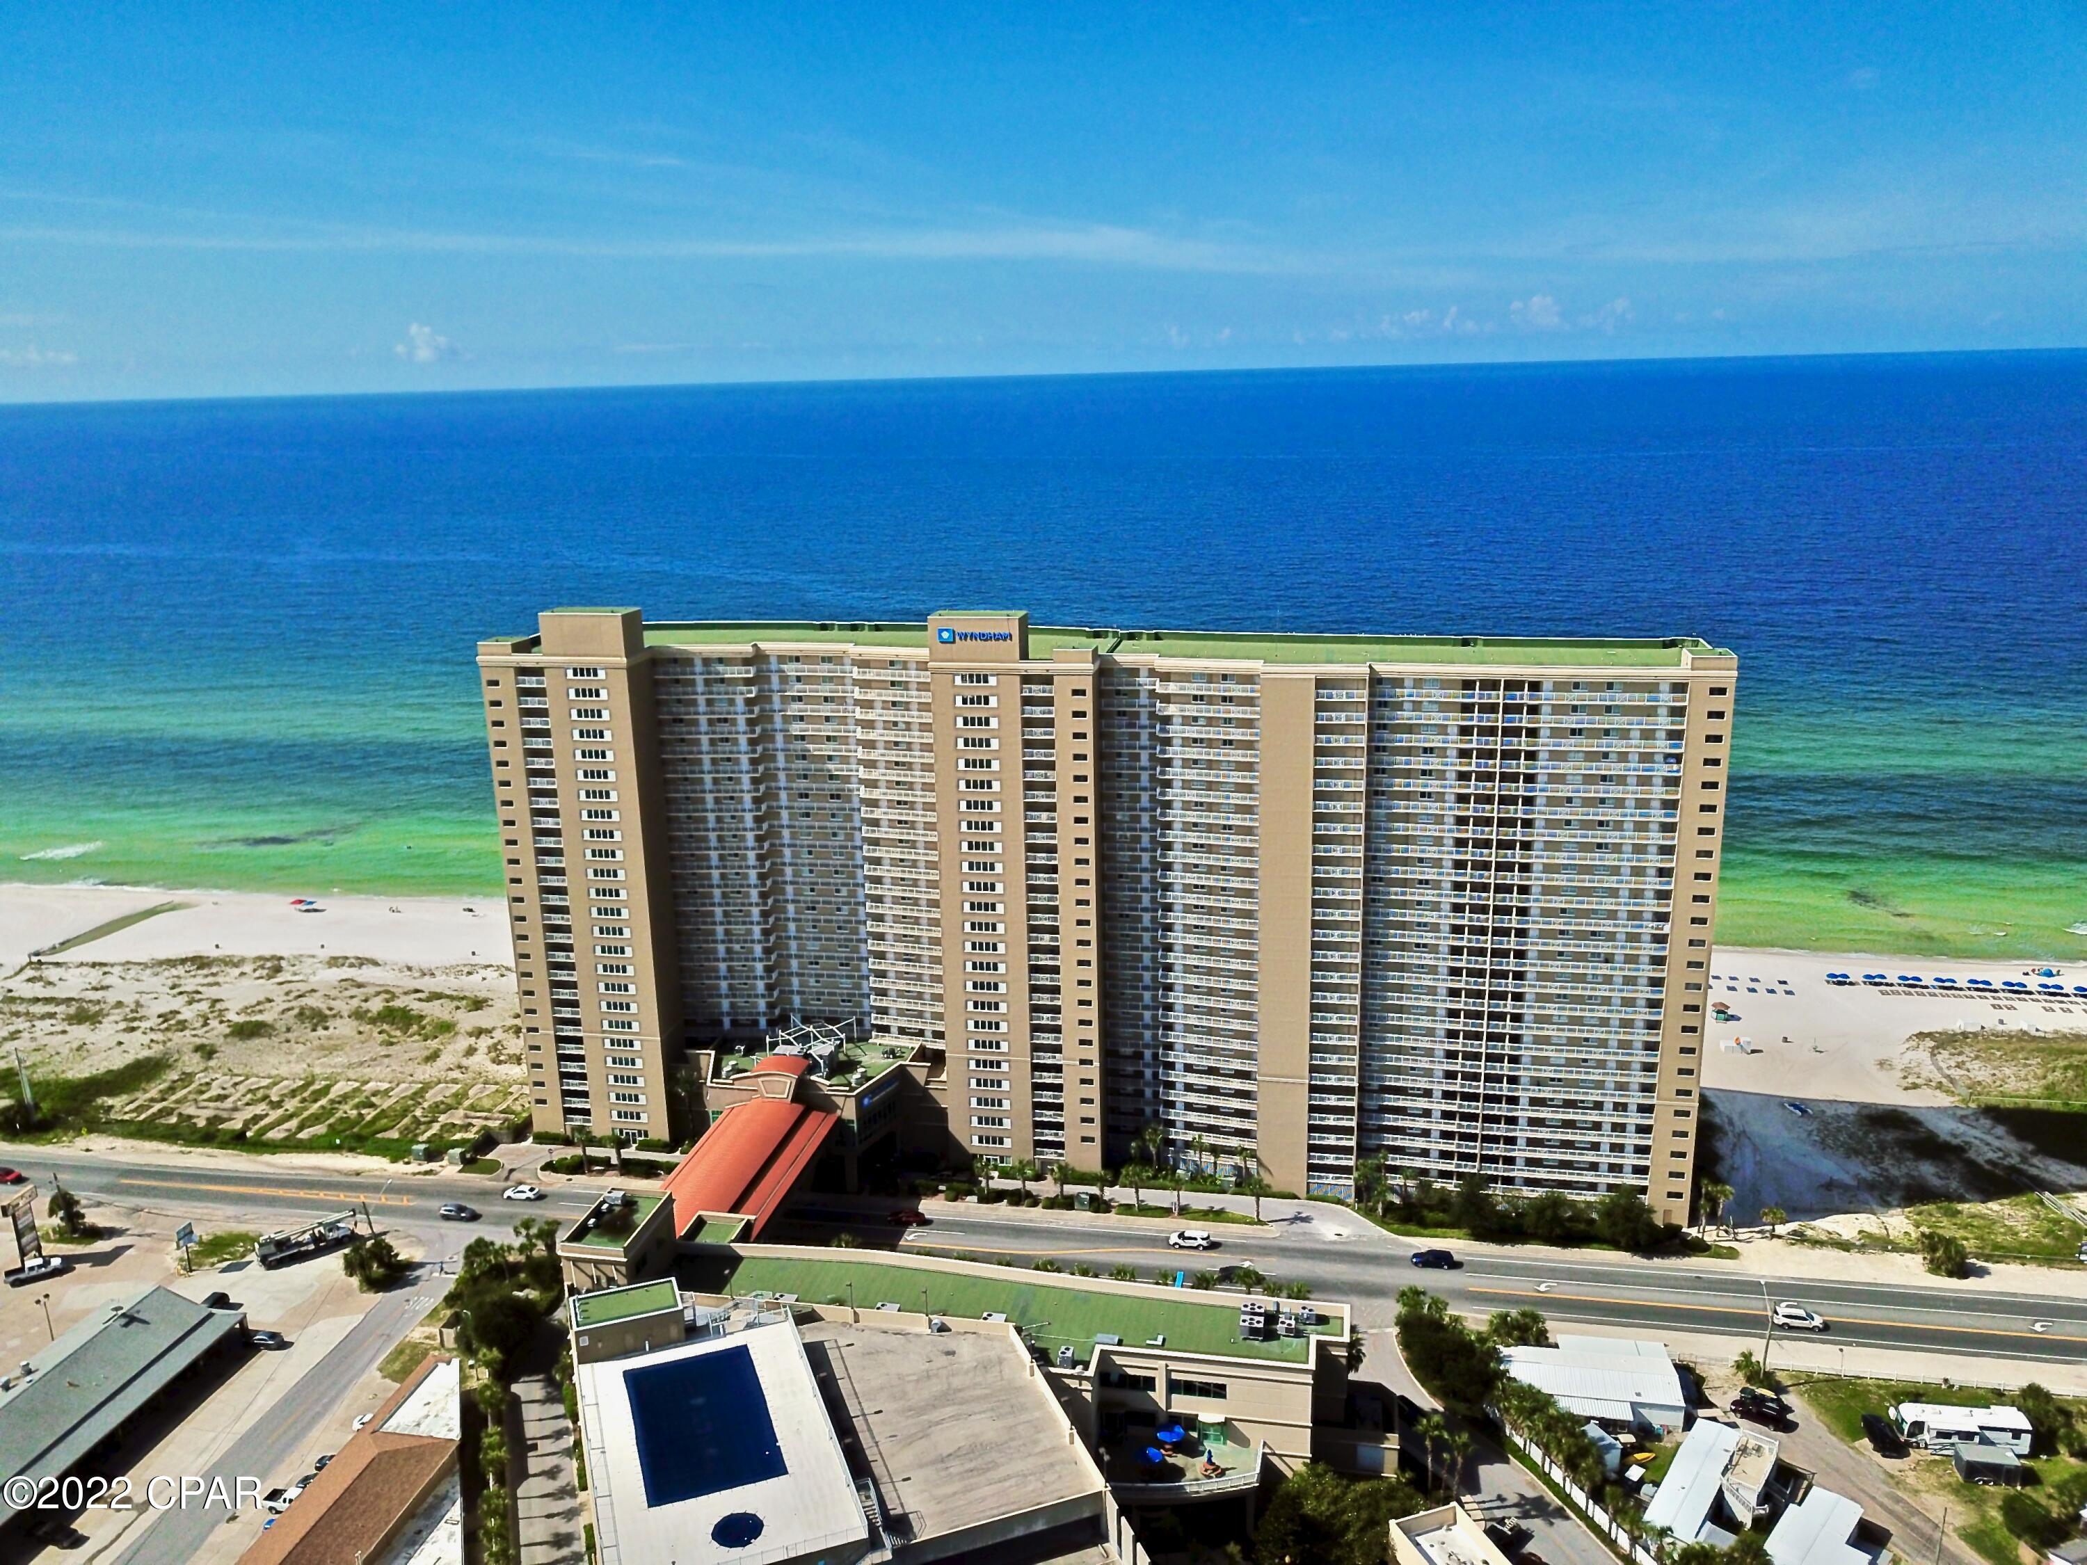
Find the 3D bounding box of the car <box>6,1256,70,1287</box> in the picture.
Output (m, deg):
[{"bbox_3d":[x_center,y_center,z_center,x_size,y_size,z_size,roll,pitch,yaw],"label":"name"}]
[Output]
[{"bbox_3d":[-119.950,58.073,186.708,5.800,1.900,2.000,-8,16,-24],"label":"car"}]

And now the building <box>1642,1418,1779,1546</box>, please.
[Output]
[{"bbox_3d":[60.503,64.233,141.366,7.300,4.000,17.200,9,18,35],"label":"building"}]

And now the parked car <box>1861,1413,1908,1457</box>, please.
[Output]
[{"bbox_3d":[80.593,62.663,150.298,1.860,1.500,4.700,0,15,4],"label":"parked car"}]

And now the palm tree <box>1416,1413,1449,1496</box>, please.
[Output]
[{"bbox_3d":[35.509,61.601,142.029,3.300,10.001,3.300,1,15,11],"label":"palm tree"}]

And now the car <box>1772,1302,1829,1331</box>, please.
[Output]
[{"bbox_3d":[81.465,57.690,168.687,4.850,1.740,1.920,1,15,11],"label":"car"}]

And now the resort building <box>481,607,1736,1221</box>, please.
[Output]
[{"bbox_3d":[5.067,12.412,208.701,153.300,72.800,32.500,1,15,11],"label":"resort building"}]

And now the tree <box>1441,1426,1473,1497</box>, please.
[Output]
[{"bbox_3d":[37.862,62.454,141.818,2.900,8.342,2.900,1,15,11],"label":"tree"}]

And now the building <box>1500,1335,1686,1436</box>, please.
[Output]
[{"bbox_3d":[54.795,60.644,157.570,17.300,3.000,13.000,1,15,11],"label":"building"}]

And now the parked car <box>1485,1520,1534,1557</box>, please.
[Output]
[{"bbox_3d":[39.968,66.792,137.854,5.400,1.860,1.950,-15,20,-41],"label":"parked car"}]

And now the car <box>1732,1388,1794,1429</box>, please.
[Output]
[{"bbox_3d":[70.433,61.811,154.030,5.000,1.760,1.950,11,19,40],"label":"car"}]

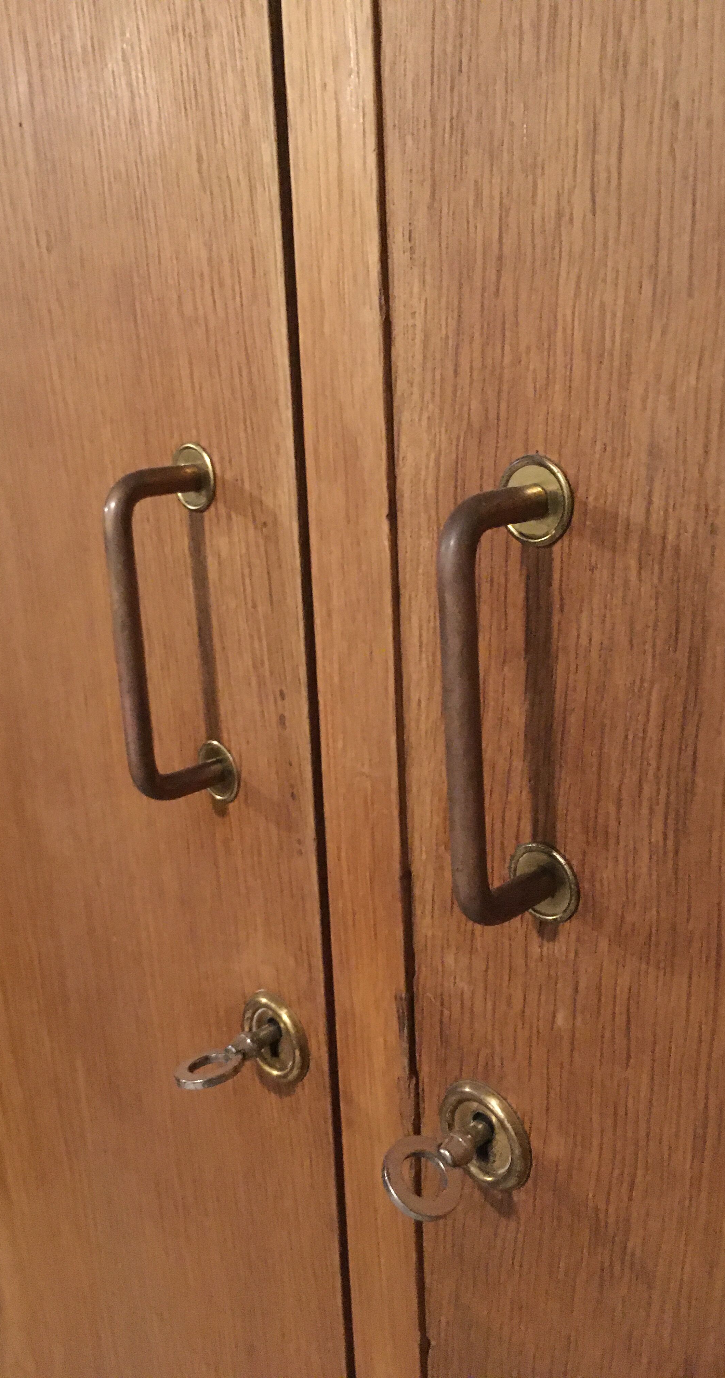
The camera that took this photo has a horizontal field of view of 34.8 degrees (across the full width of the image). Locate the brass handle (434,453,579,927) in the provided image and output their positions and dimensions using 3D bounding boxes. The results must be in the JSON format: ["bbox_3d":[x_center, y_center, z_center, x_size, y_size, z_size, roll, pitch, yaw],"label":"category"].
[{"bbox_3d":[0.033,0.006,0.275,0.022,0.119,0.035,10,18,44],"label":"brass handle"}]

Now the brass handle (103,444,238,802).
[{"bbox_3d":[-0.062,-0.016,0.365,0.022,0.119,0.035,10,18,44],"label":"brass handle"}]

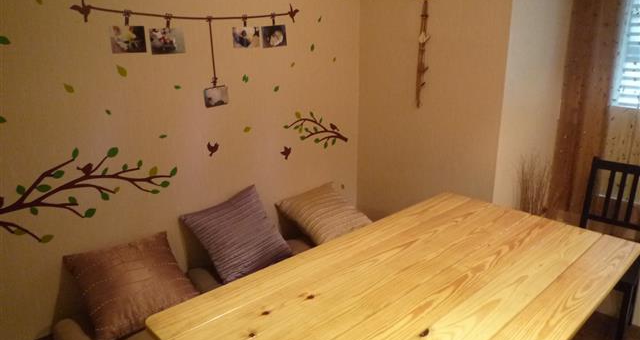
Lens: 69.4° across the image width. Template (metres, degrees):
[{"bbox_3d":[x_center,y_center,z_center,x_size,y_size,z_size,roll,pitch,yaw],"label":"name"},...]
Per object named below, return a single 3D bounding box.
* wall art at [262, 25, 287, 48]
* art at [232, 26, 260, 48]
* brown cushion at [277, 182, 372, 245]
[{"bbox_3d":[-0.233,-0.689,2.392,0.152,0.102,0.010,-20,24,-40],"label":"wall art"},{"bbox_3d":[-0.357,-0.652,2.277,0.152,0.102,0.010,-15,21,-42],"label":"art"},{"bbox_3d":[0.054,0.261,2.621,0.425,0.140,0.410,-20,52,-40],"label":"brown cushion"}]

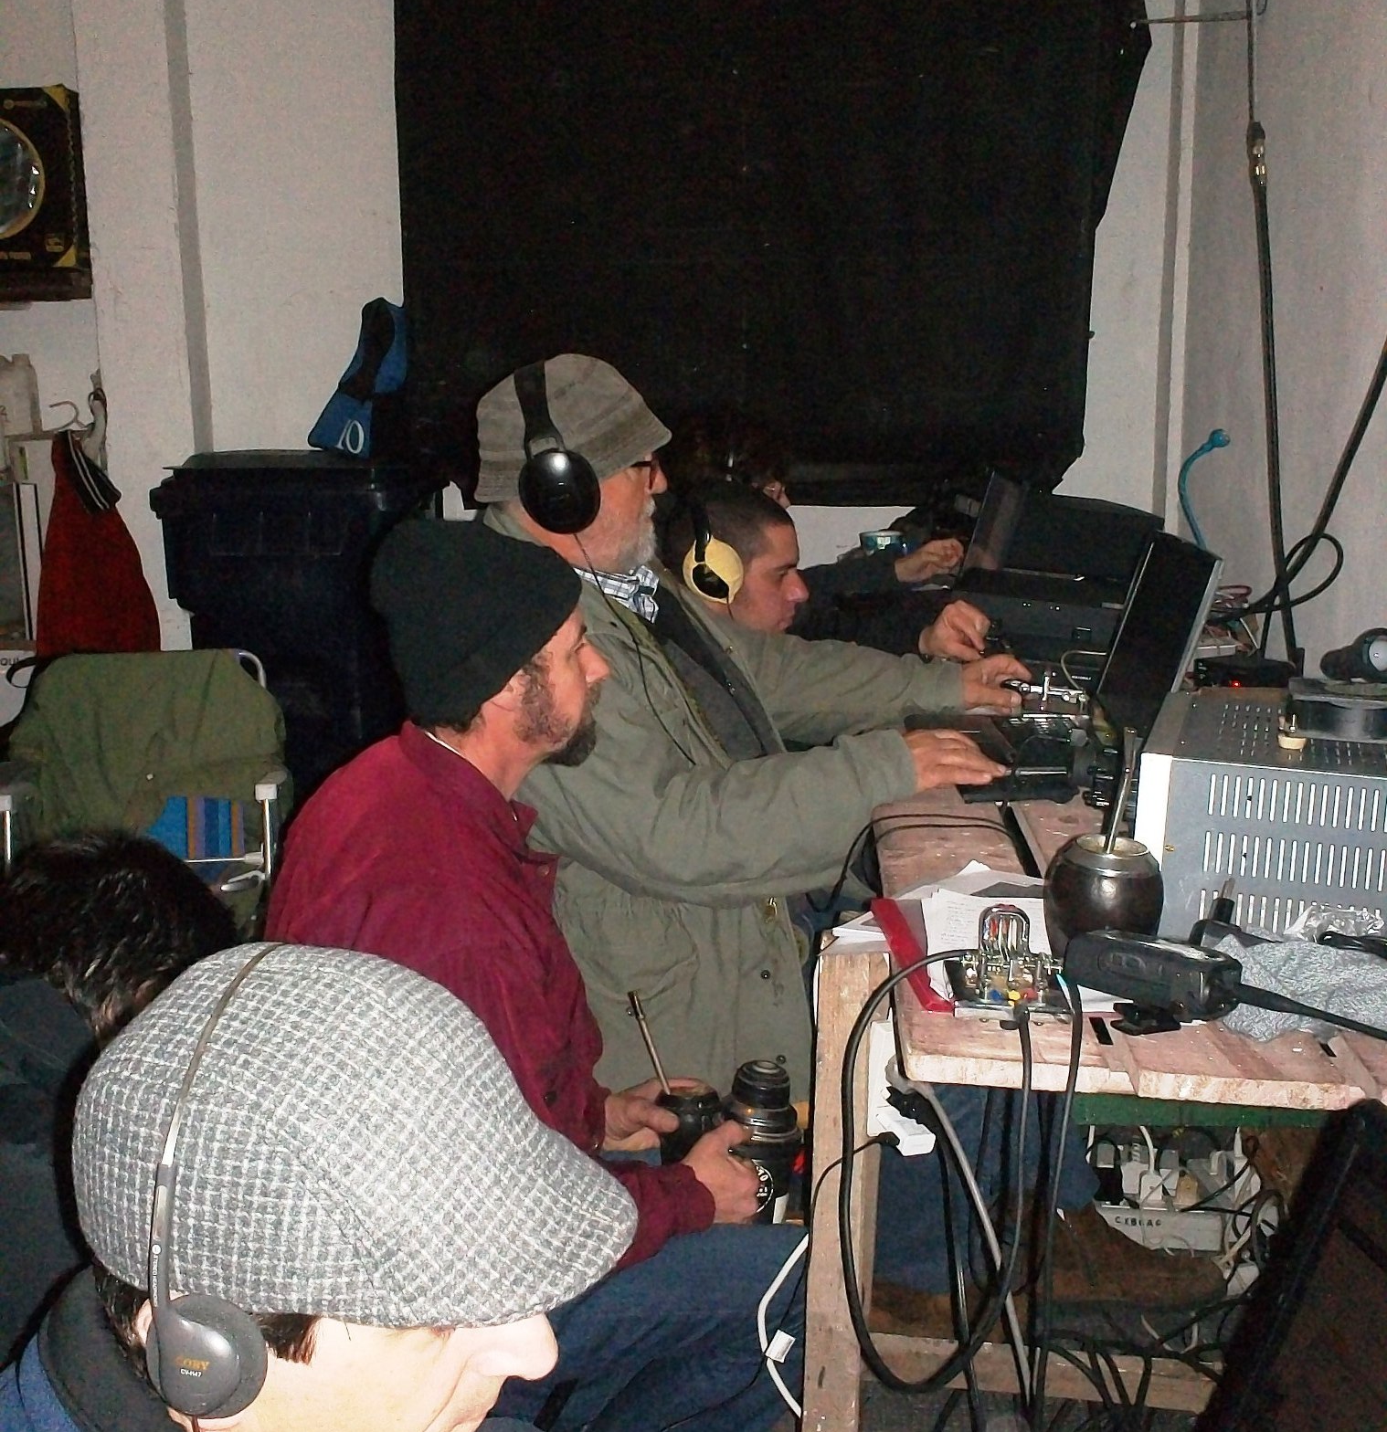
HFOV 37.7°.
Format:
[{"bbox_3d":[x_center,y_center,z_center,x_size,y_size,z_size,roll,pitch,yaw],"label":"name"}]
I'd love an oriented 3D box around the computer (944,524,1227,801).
[{"bbox_3d":[0.449,-0.086,2.502,0.310,0.270,0.350,-2,14,-6],"label":"computer"}]

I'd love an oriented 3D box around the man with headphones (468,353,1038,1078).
[{"bbox_3d":[0.122,0.183,2.577,0.820,1.290,0.600,1,14,6],"label":"man with headphones"}]

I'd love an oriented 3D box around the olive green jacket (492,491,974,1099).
[{"bbox_3d":[0.041,0.116,2.561,0.660,0.760,0.580,1,14,6],"label":"olive green jacket"}]

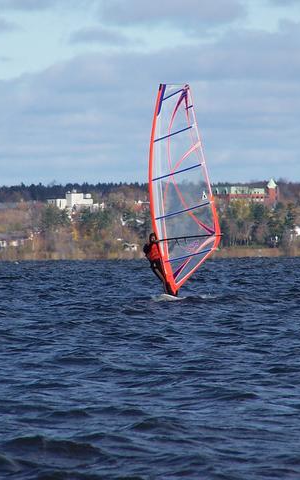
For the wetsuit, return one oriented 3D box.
[{"bbox_3d":[0.239,0.681,168.000,0.550,1.420,0.450,-9,-10,-38],"label":"wetsuit"}]

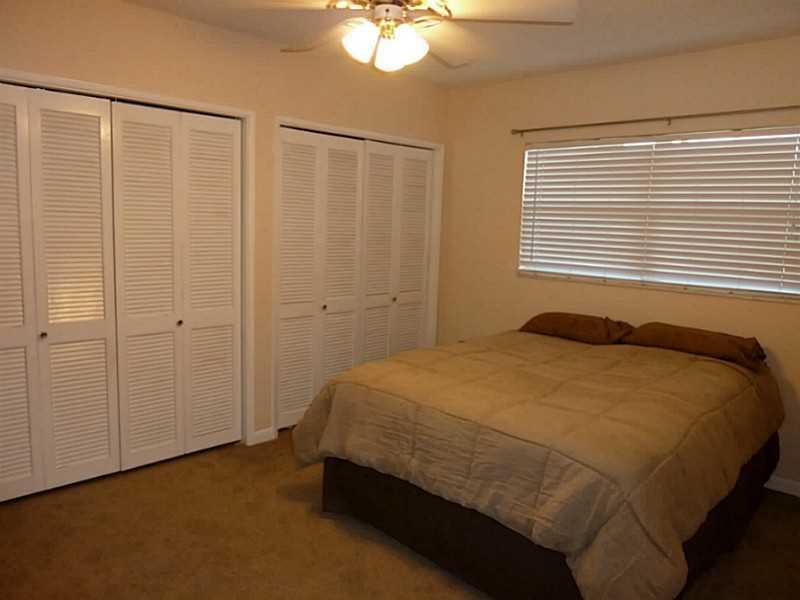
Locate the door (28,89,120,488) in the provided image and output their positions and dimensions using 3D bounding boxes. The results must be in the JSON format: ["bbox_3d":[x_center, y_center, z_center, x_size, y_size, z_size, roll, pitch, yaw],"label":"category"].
[{"bbox_3d":[-1.682,-0.025,3.016,0.369,2.015,0.036,-5,10,-43],"label":"door"}]

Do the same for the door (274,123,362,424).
[{"bbox_3d":[-0.553,-0.134,4.059,0.694,2.000,0.036,-5,10,-43],"label":"door"}]

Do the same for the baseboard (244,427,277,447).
[{"bbox_3d":[-0.920,0.904,3.827,0.237,0.088,0.018,-5,10,-43],"label":"baseboard"}]

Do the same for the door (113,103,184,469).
[{"bbox_3d":[-1.413,-0.048,3.265,0.367,2.015,0.036,-5,10,-43],"label":"door"}]

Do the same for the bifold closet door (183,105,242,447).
[{"bbox_3d":[-1.142,-0.070,3.515,0.371,2.015,0.036,-5,10,-43],"label":"bifold closet door"}]

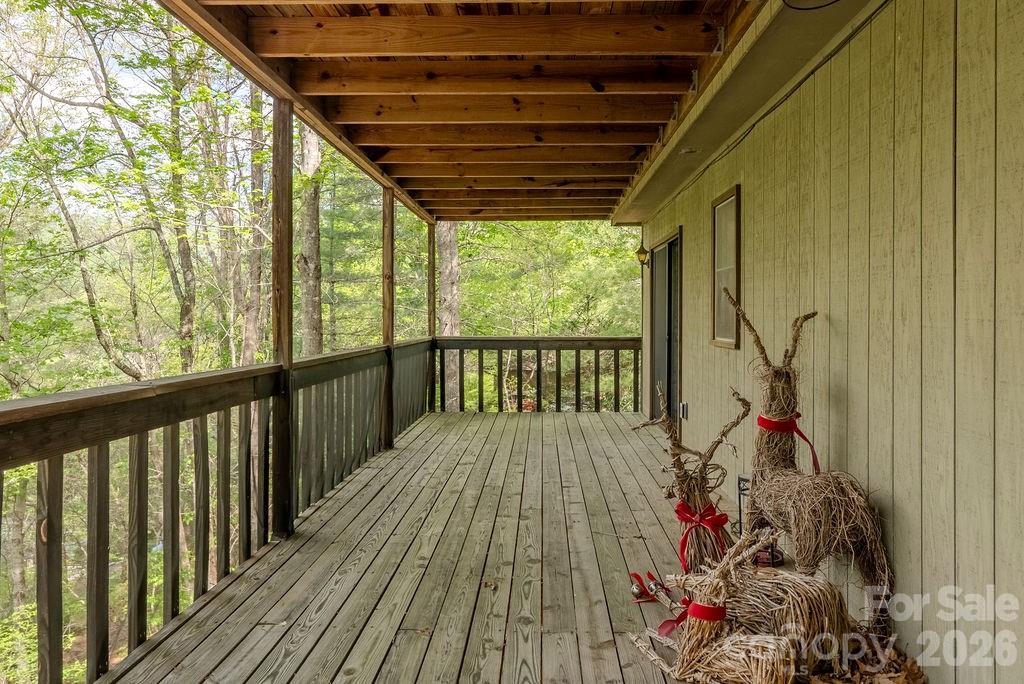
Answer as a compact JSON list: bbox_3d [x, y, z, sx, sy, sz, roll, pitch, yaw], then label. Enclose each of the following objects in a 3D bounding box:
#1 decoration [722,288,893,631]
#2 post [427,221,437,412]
[{"bbox_3d":[1.200,0.460,2.950,0.420,1.360,0.740,0,1,-19],"label":"decoration"},{"bbox_3d":[-1.056,-0.313,9.000,0.089,2.480,0.089,0,1,0],"label":"post"}]

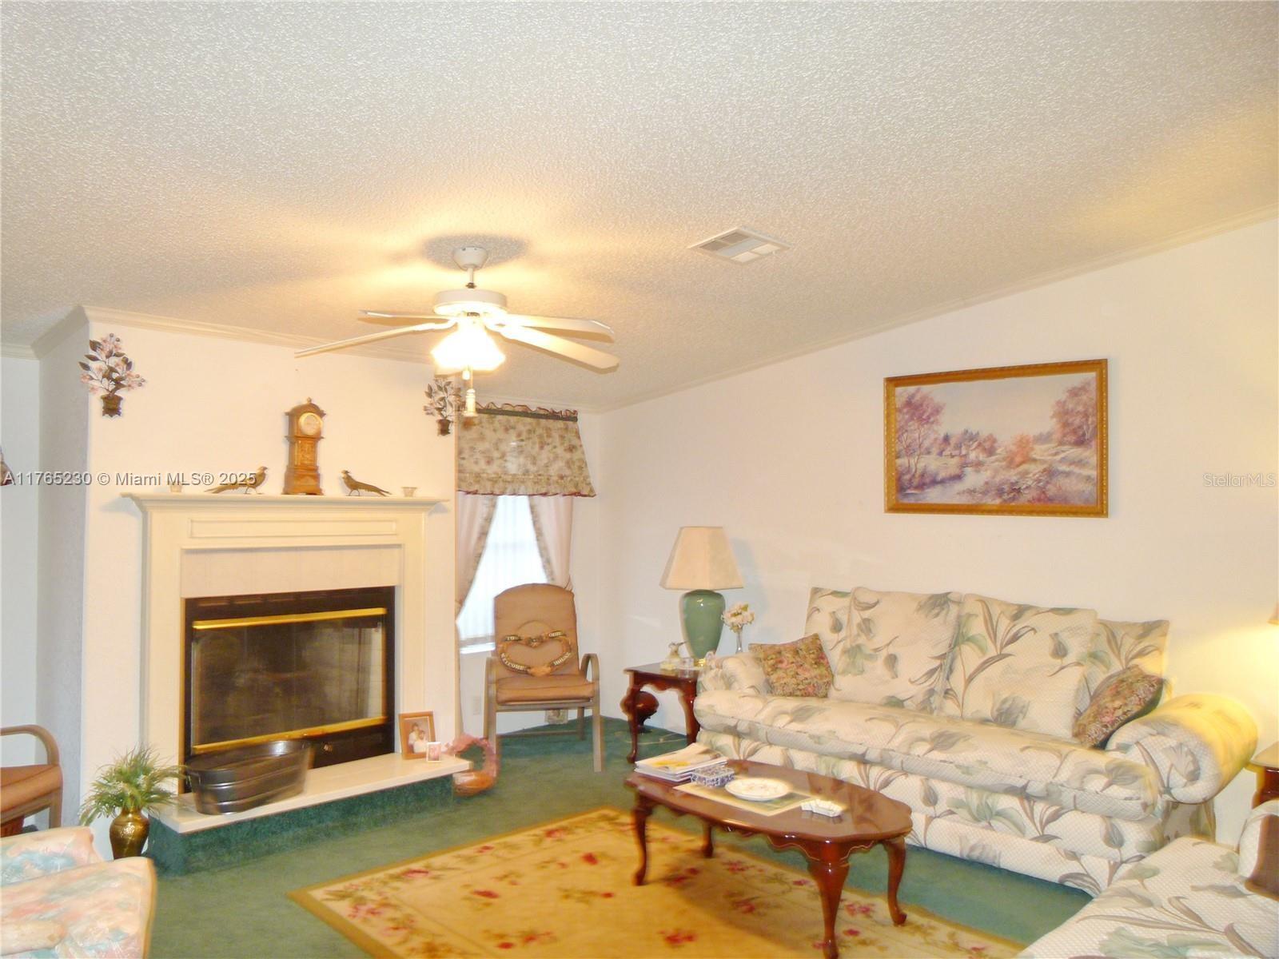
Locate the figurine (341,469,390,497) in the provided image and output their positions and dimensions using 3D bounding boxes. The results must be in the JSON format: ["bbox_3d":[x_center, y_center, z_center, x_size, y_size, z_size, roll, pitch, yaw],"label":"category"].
[{"bbox_3d":[-1.347,0.017,4.544,0.258,0.128,0.047,2,-2,-42],"label":"figurine"}]

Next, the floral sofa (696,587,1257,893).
[{"bbox_3d":[1.332,1.063,4.276,2.417,1.026,0.835,-1,-2,41],"label":"floral sofa"}]

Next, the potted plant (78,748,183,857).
[{"bbox_3d":[-2.105,1.359,3.827,0.430,0.515,0.410,2,-3,-44],"label":"potted plant"}]

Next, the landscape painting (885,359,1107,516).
[{"bbox_3d":[1.734,-0.187,4.634,1.135,0.728,0.040,-1,-3,44],"label":"landscape painting"}]

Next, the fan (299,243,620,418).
[{"bbox_3d":[-0.611,-0.578,3.583,1.300,0.650,1.300,2,-3,-44],"label":"fan"}]

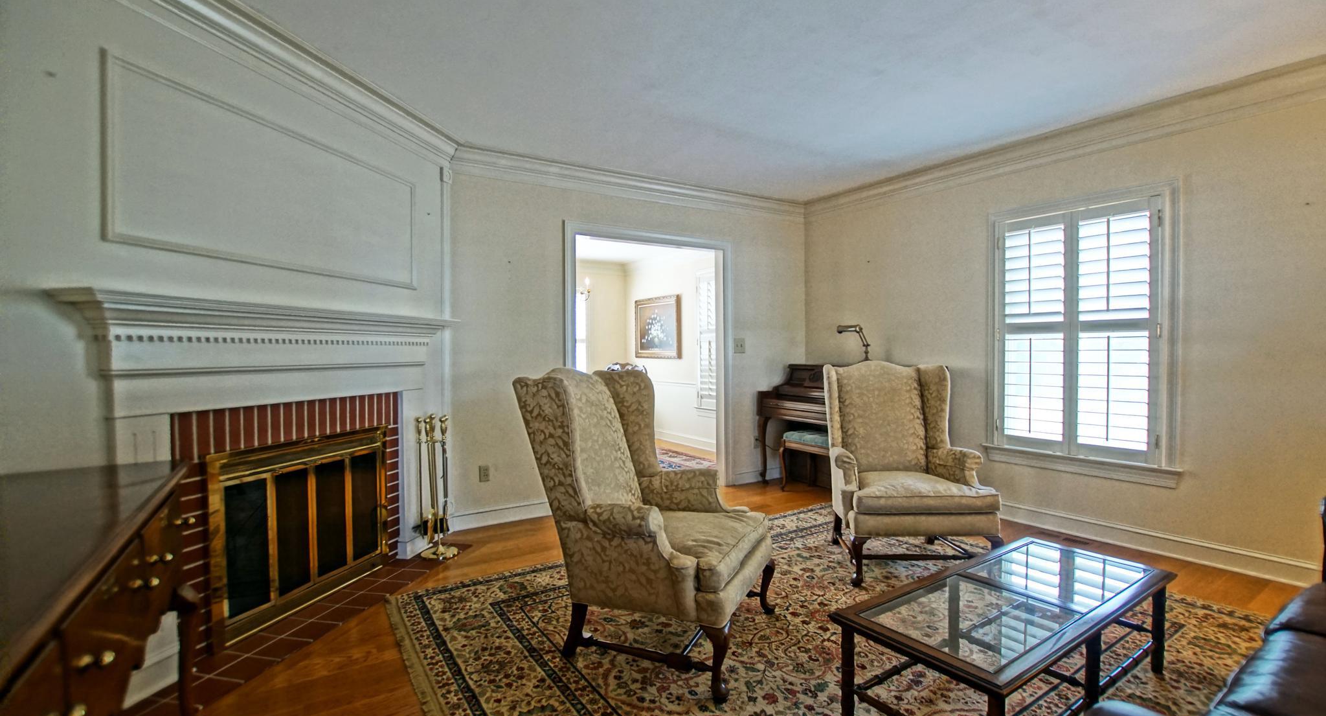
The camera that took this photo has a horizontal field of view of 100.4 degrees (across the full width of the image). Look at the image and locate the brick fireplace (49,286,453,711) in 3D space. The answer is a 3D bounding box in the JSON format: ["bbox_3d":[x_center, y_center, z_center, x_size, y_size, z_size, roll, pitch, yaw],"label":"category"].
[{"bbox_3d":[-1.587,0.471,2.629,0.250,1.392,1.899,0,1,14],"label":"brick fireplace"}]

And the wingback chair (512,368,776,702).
[{"bbox_3d":[-0.039,0.605,2.398,0.916,1.125,0.797,0,1,25],"label":"wingback chair"}]

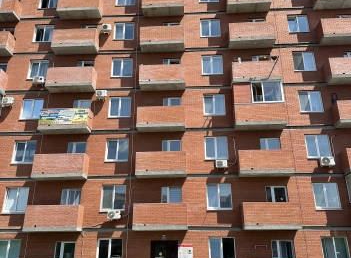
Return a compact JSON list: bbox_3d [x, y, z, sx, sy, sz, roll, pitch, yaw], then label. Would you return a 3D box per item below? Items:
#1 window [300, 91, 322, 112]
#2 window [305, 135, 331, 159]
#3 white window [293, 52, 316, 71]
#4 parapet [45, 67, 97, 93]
[{"bbox_3d":[8.436,-1.703,20.233,1.390,1.453,0.140,-1,-20,3],"label":"window"},{"bbox_3d":[8.447,1.035,19.217,1.390,1.453,0.140,-1,-20,3],"label":"window"},{"bbox_3d":[8.573,-4.464,21.489,1.358,1.413,0.150,-1,-20,3],"label":"white window"},{"bbox_3d":[-6.816,-3.218,21.217,2.997,1.372,0.816,-1,-20,3],"label":"parapet"}]

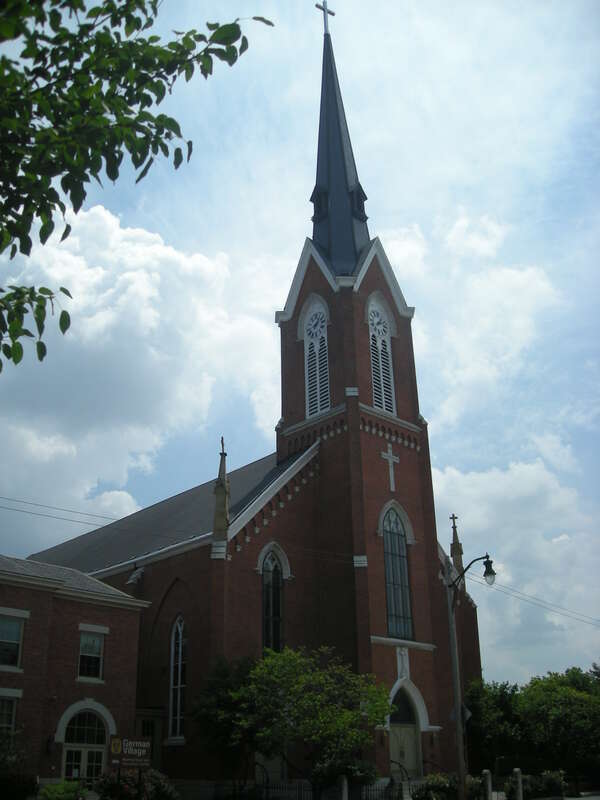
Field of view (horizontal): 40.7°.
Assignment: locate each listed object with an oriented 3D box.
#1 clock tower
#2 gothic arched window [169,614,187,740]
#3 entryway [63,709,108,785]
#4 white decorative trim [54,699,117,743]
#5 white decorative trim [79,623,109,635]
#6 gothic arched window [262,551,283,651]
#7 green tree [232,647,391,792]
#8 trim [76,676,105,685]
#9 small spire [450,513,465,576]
[{"bbox_3d":[2.852,-5.765,54.653,7.000,59.700,7.000,22,-34,-39],"label":"clock tower"},{"bbox_3d":[-5.737,13.493,39.472,0.300,5.600,1.250,22,-34,-39],"label":"gothic arched window"},{"bbox_3d":[-8.604,13.973,32.066,1.891,3.200,0.350,22,-34,-39],"label":"entryway"},{"bbox_3d":[-8.496,12.869,32.496,2.697,1.767,0.220,22,-34,-39],"label":"white decorative trim"},{"bbox_3d":[-8.618,9.638,33.963,1.472,0.264,0.160,22,-34,-39],"label":"white decorative trim"},{"bbox_3d":[-1.407,10.507,41.303,1.500,5.600,0.300,22,-34,-39],"label":"gothic arched window"},{"bbox_3d":[0.484,13.293,32.941,6.200,6.300,5.900,-1,-25,0],"label":"green tree"},{"bbox_3d":[-8.563,11.536,33.083,1.302,0.155,0.200,22,-34,-39],"label":"trim"},{"bbox_3d":[10.534,10.113,54.520,0.680,5.000,0.680,22,-34,-39],"label":"small spire"}]

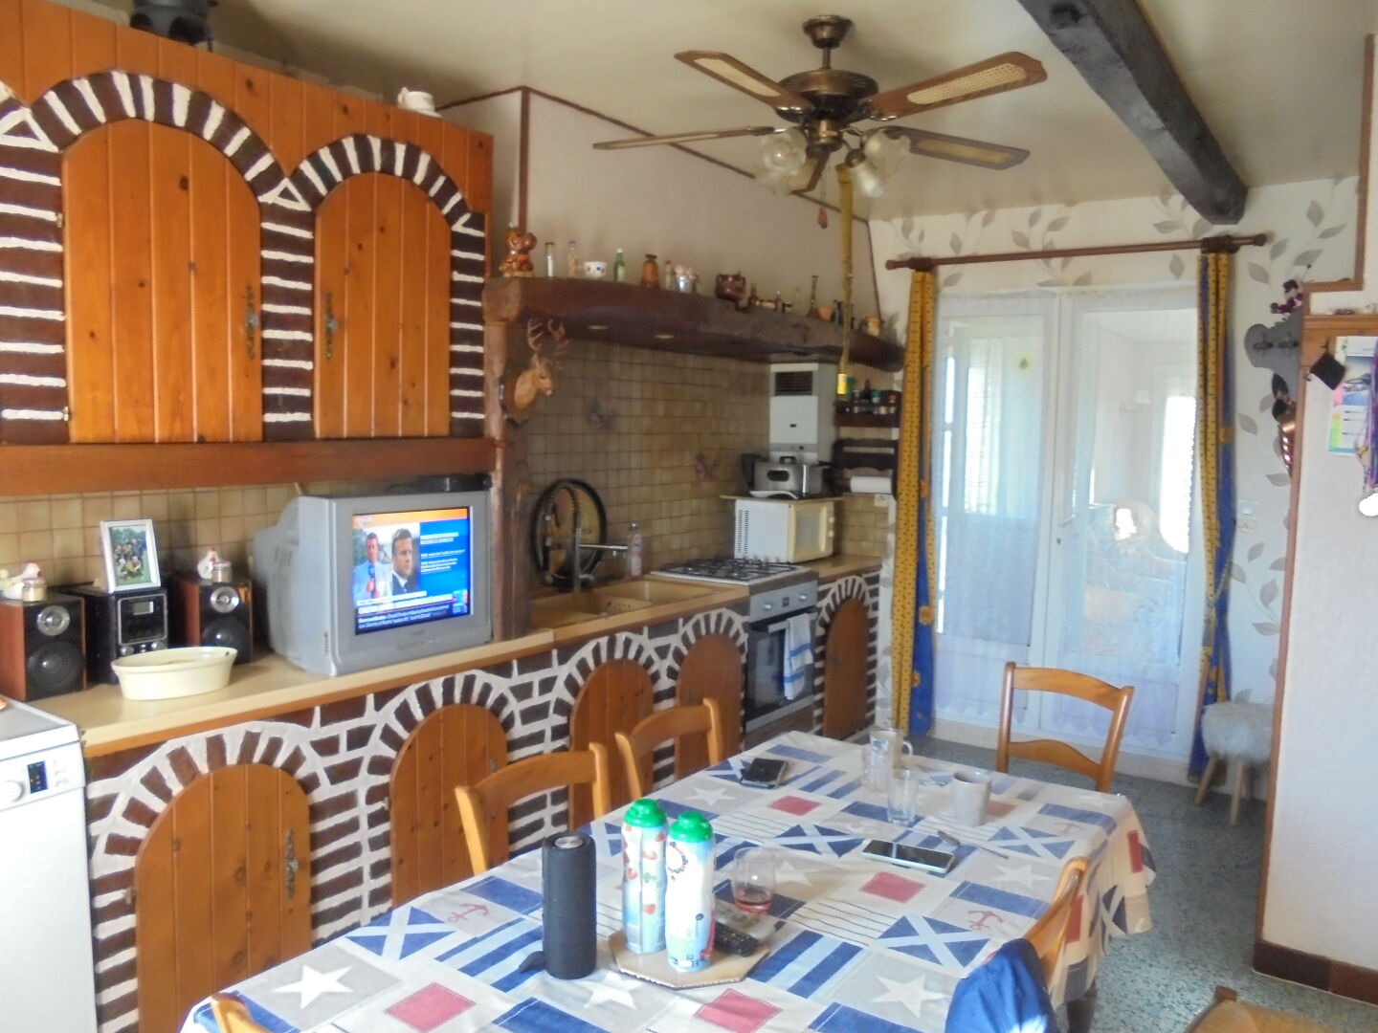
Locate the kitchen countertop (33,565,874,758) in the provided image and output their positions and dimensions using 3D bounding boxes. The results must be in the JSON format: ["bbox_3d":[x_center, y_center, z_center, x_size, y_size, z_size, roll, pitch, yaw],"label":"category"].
[{"bbox_3d":[-0.374,0.345,3.902,0.610,0.056,3.870,5,6,35],"label":"kitchen countertop"}]

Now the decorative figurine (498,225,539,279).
[{"bbox_3d":[-0.503,-0.784,3.062,0.105,0.153,0.105,4,6,30],"label":"decorative figurine"}]

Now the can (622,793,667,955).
[{"bbox_3d":[-0.070,0.564,1.631,0.069,0.226,0.069,1,5,0],"label":"can"}]

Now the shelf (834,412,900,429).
[{"bbox_3d":[0.910,-0.488,5.240,0.370,0.080,0.100,5,6,35],"label":"shelf"}]

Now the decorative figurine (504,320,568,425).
[{"bbox_3d":[-0.450,-0.429,3.035,0.170,0.300,0.150,4,6,26],"label":"decorative figurine"}]

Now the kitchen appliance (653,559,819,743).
[{"bbox_3d":[0.190,0.678,4.703,0.620,0.878,0.600,5,6,35],"label":"kitchen appliance"}]

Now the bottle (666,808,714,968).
[{"bbox_3d":[0.005,0.525,1.464,0.071,0.218,0.071,1,5,0],"label":"bottle"}]

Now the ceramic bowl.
[{"bbox_3d":[-1.244,0.381,2.509,0.280,0.086,0.172,-2,7,-37],"label":"ceramic bowl"}]

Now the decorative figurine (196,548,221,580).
[{"bbox_3d":[-1.311,0.127,2.828,0.070,0.082,0.075,-3,7,-41],"label":"decorative figurine"}]

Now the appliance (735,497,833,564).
[{"bbox_3d":[0.504,0.066,5.301,0.335,0.293,0.442,4,6,33],"label":"appliance"}]

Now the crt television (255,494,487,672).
[{"bbox_3d":[-0.948,0.154,3.036,0.460,0.458,0.575,5,6,33],"label":"crt television"}]

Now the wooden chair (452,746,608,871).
[{"bbox_3d":[-0.135,0.916,1.858,0.460,0.875,0.430,5,6,37],"label":"wooden chair"}]

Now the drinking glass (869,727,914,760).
[{"bbox_3d":[0.455,0.527,2.320,0.098,0.096,0.077,1,5,0],"label":"drinking glass"}]

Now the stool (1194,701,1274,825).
[{"bbox_3d":[2.267,0.981,4.185,0.380,0.450,0.380,5,6,35],"label":"stool"}]

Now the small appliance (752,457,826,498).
[{"bbox_3d":[0.514,-0.202,5.303,0.320,0.205,0.250,5,6,35],"label":"small appliance"}]

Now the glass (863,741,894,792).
[{"bbox_3d":[0.436,0.576,2.386,0.067,0.103,0.067,1,5,0],"label":"glass"}]

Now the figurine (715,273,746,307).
[{"bbox_3d":[0.161,-0.866,3.964,0.110,0.130,0.118,5,6,35],"label":"figurine"}]

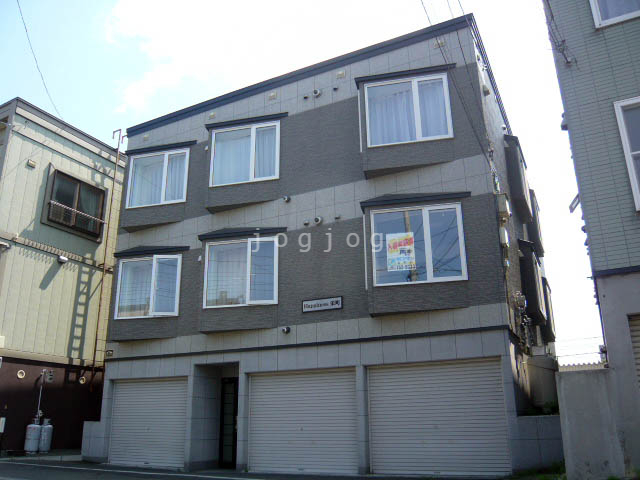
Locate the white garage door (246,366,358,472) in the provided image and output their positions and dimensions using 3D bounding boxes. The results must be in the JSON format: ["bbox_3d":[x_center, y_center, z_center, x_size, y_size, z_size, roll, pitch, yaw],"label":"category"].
[{"bbox_3d":[-0.384,3.719,10.694,2.587,1.965,0.100,-10,-20,24],"label":"white garage door"}]

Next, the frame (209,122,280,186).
[{"bbox_3d":[-1.847,-2.119,12.794,1.798,1.563,0.100,-5,-18,11],"label":"frame"}]

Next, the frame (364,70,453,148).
[{"bbox_3d":[1.887,-2.774,11.089,1.793,1.558,0.100,-5,-18,11],"label":"frame"}]

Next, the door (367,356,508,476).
[{"bbox_3d":[2.128,3.280,9.532,2.528,1.965,0.100,-10,-20,24],"label":"door"}]

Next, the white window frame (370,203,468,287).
[{"bbox_3d":[1.862,0.089,9.844,1.730,1.523,0.100,-5,-18,11],"label":"white window frame"}]

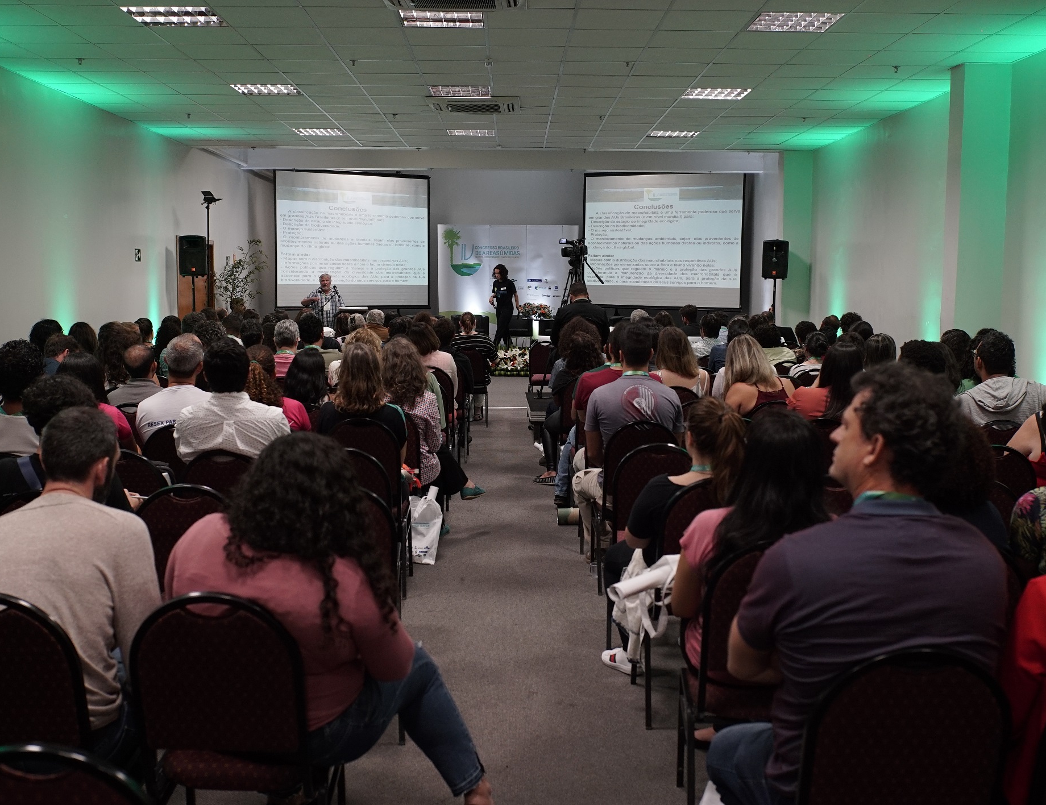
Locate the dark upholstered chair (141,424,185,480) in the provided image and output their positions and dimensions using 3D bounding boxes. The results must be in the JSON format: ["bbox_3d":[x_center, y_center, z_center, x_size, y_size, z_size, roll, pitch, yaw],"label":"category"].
[{"bbox_3d":[-1.724,0.551,6.224,0.450,0.940,0.560,0,6,0],"label":"dark upholstered chair"}]

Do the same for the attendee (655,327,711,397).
[{"bbox_3d":[1.047,0.104,8.263,0.450,1.290,0.800,0,6,-1],"label":"attendee"}]

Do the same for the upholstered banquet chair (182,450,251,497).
[{"bbox_3d":[-1.291,0.645,5.315,0.450,0.940,0.560,0,6,0],"label":"upholstered banquet chair"}]

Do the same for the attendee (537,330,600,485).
[{"bbox_3d":[0.372,0.065,8.806,0.520,1.250,0.850,-1,6,-9],"label":"attendee"}]

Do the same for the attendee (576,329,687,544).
[{"bbox_3d":[0.536,0.257,6.284,0.560,1.380,0.850,0,6,-4],"label":"attendee"}]

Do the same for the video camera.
[{"bbox_3d":[0.515,-1.576,12.006,0.320,0.220,0.170,6,8,44],"label":"video camera"}]

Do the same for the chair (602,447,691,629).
[{"bbox_3d":[0.622,0.628,5.616,0.450,0.940,0.560,0,6,0],"label":"chair"}]

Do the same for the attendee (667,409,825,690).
[{"bbox_3d":[0.705,0.642,3.749,0.500,1.289,0.750,0,6,0],"label":"attendee"}]

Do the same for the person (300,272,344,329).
[{"bbox_3d":[-2.766,-0.968,16.466,0.600,1.720,0.420,0,6,-6],"label":"person"}]

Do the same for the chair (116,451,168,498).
[{"bbox_3d":[-1.717,0.645,5.295,0.450,0.940,0.560,0,6,0],"label":"chair"}]

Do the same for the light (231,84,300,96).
[{"bbox_3d":[-2.457,-3.051,11.394,0.620,0.070,0.620,0,6,-1],"label":"light"}]

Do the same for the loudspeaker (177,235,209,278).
[{"bbox_3d":[-4.125,-1.841,14.701,0.340,0.520,0.330,-1,6,-12],"label":"loudspeaker"}]

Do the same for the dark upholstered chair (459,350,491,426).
[{"bbox_3d":[-0.601,-0.197,13.074,0.450,0.905,0.540,0,6,0],"label":"dark upholstered chair"}]

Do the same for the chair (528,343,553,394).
[{"bbox_3d":[0.286,-0.362,15.384,0.450,0.940,0.560,0,6,0],"label":"chair"}]

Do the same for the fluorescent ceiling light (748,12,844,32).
[{"bbox_3d":[1.892,-2.695,8.208,0.610,0.070,0.610,0,6,0],"label":"fluorescent ceiling light"}]

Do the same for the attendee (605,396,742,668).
[{"bbox_3d":[0.588,0.544,4.605,0.560,1.180,0.920,-1,6,-15],"label":"attendee"}]

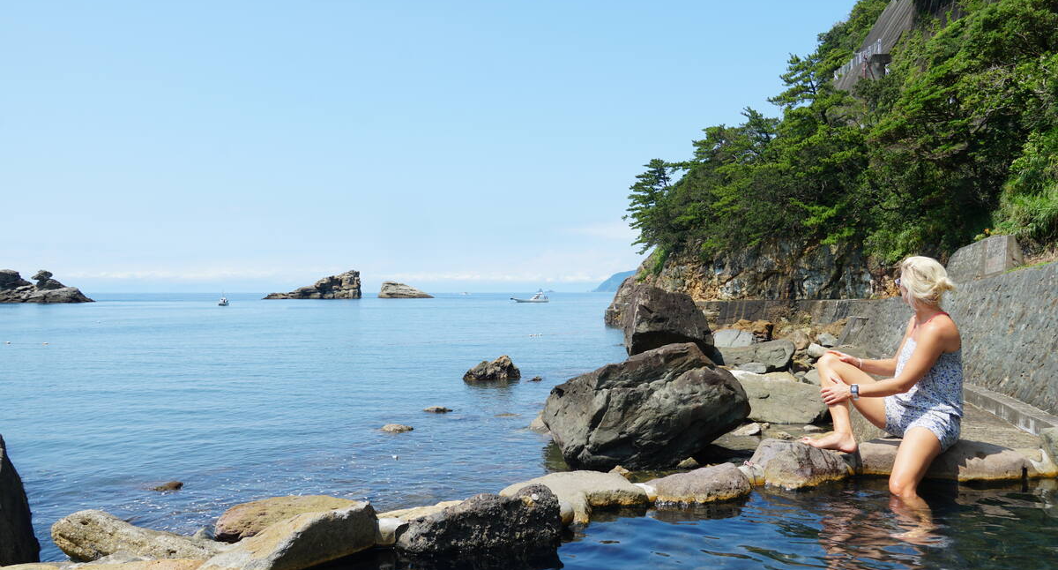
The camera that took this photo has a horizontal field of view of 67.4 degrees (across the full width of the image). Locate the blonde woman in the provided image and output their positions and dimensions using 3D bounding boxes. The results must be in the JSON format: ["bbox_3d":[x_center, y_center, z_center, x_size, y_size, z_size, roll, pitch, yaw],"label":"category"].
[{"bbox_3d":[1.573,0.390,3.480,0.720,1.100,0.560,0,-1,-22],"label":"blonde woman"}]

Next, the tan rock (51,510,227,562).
[{"bbox_3d":[-1.260,0.800,2.600,0.520,0.170,0.270,0,-1,-6],"label":"tan rock"}]

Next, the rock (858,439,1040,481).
[{"bbox_3d":[1.930,0.765,3.600,0.810,0.180,0.360,0,-1,0],"label":"rock"}]

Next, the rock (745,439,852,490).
[{"bbox_3d":[1.160,0.765,3.450,0.440,0.200,0.360,0,-1,-21],"label":"rock"}]

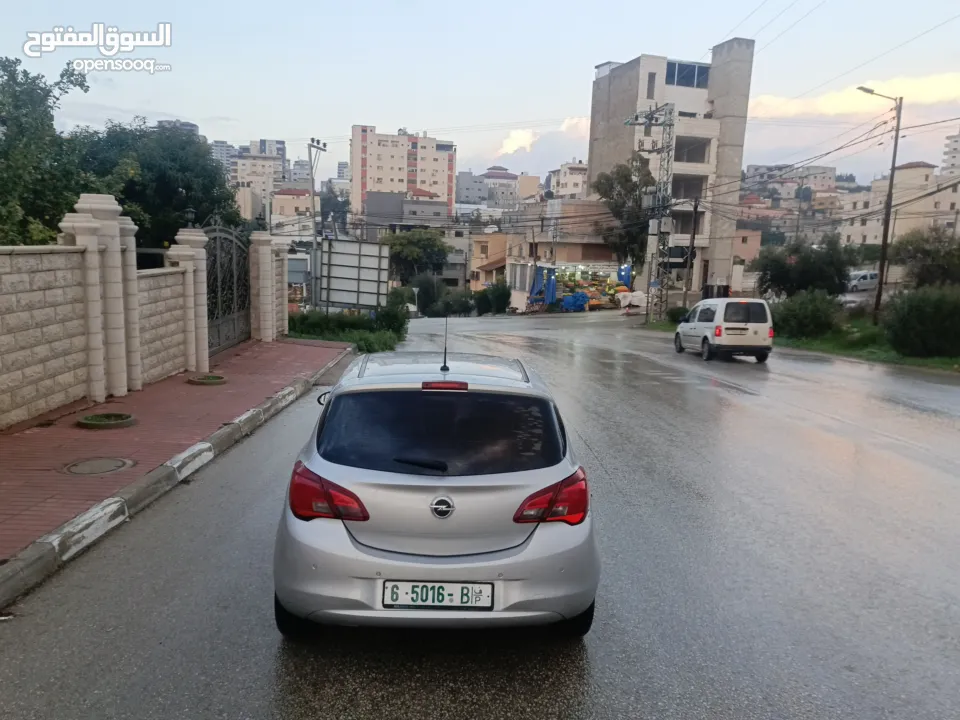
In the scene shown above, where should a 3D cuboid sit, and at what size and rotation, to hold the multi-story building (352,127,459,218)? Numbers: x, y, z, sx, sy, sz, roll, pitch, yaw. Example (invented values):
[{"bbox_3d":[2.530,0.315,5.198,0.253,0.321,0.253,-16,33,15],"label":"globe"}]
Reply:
[{"bbox_3d":[-21.999,-50.976,189.728,28.750,27.085,16.000,1,9,-10],"label":"multi-story building"}]

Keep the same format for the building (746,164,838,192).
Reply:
[{"bbox_3d":[120.744,-69.772,258.000,31.000,11.000,14.000,4,10,9],"label":"building"}]

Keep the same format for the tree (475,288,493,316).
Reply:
[{"bbox_3d":[0.321,-5.270,61.000,1.700,2.600,1.700,2,9,0],"label":"tree"}]

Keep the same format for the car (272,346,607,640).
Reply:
[{"bbox_3d":[-0.280,0.650,5.070,1.750,1.480,4.020,2,8,-3],"label":"car"}]

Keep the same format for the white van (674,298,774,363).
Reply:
[{"bbox_3d":[7.640,-1.030,21.400,1.800,1.830,4.420,1,6,1],"label":"white van"}]

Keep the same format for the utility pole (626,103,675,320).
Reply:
[{"bbox_3d":[11.519,-10.015,45.500,3.400,14.500,1.700,2,9,0],"label":"utility pole"}]

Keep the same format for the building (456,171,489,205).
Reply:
[{"bbox_3d":[-2.775,-65.917,256.909,12.019,12.770,14.000,2,9,0],"label":"building"}]

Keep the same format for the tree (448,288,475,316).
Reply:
[{"bbox_3d":[-1.251,-3.887,45.000,1.800,1.950,1.800,2,10,0],"label":"tree"}]

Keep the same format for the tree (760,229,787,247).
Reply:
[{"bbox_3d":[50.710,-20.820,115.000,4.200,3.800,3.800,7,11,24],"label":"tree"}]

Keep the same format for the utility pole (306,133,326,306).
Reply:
[{"bbox_3d":[-8.966,-7.367,37.300,0.350,9.560,2.100,5,11,23],"label":"utility pole"}]

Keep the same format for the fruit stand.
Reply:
[{"bbox_3d":[8.515,-5.466,49.500,5.400,3.300,2.600,-1,10,-17],"label":"fruit stand"}]

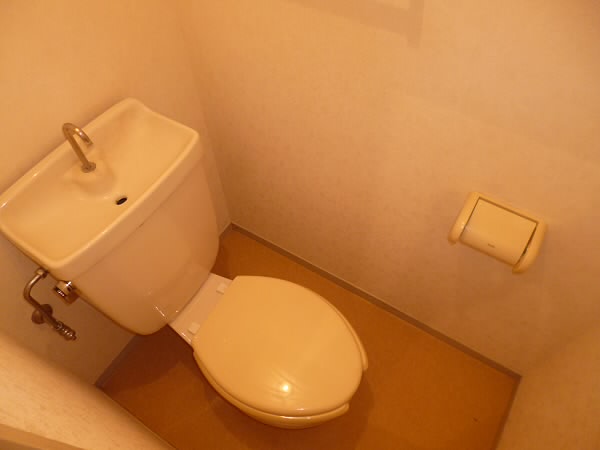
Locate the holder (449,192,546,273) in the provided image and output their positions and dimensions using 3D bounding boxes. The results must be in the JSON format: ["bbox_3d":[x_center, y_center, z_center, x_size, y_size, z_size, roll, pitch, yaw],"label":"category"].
[{"bbox_3d":[0.432,0.023,0.929,0.170,0.104,0.096,27,60,18],"label":"holder"}]

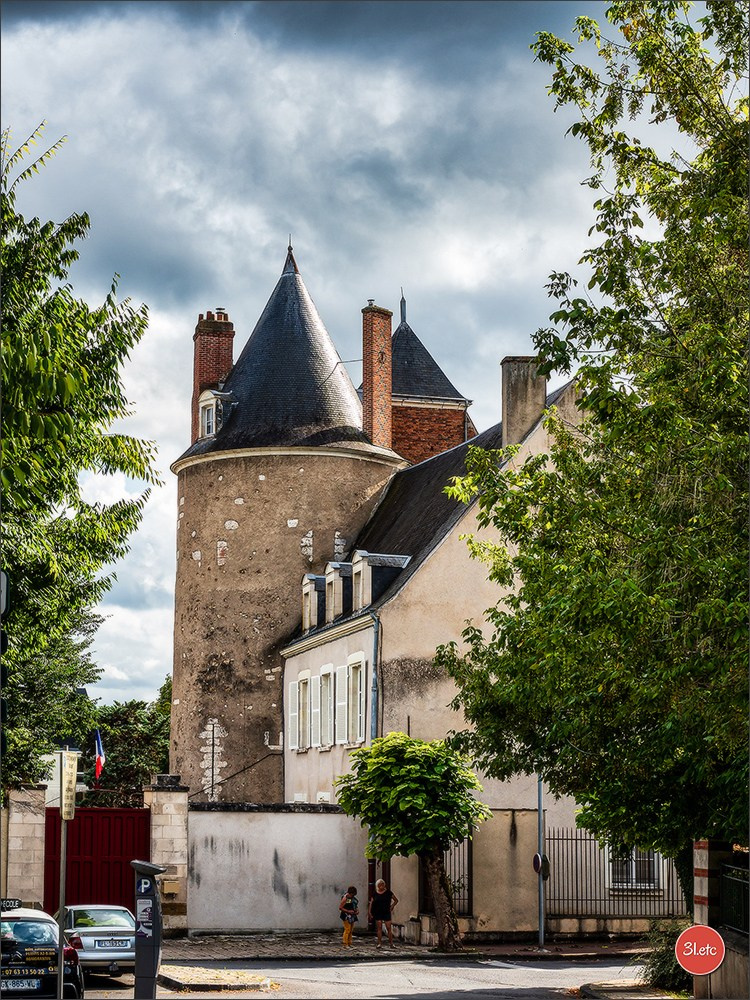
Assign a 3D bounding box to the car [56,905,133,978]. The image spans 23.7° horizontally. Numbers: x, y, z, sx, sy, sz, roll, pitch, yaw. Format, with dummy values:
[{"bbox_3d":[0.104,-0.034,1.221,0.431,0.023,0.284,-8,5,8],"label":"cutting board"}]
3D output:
[{"bbox_3d":[-5.292,8.554,34.635,1.770,1.430,4.540,3,-11,-14],"label":"car"}]

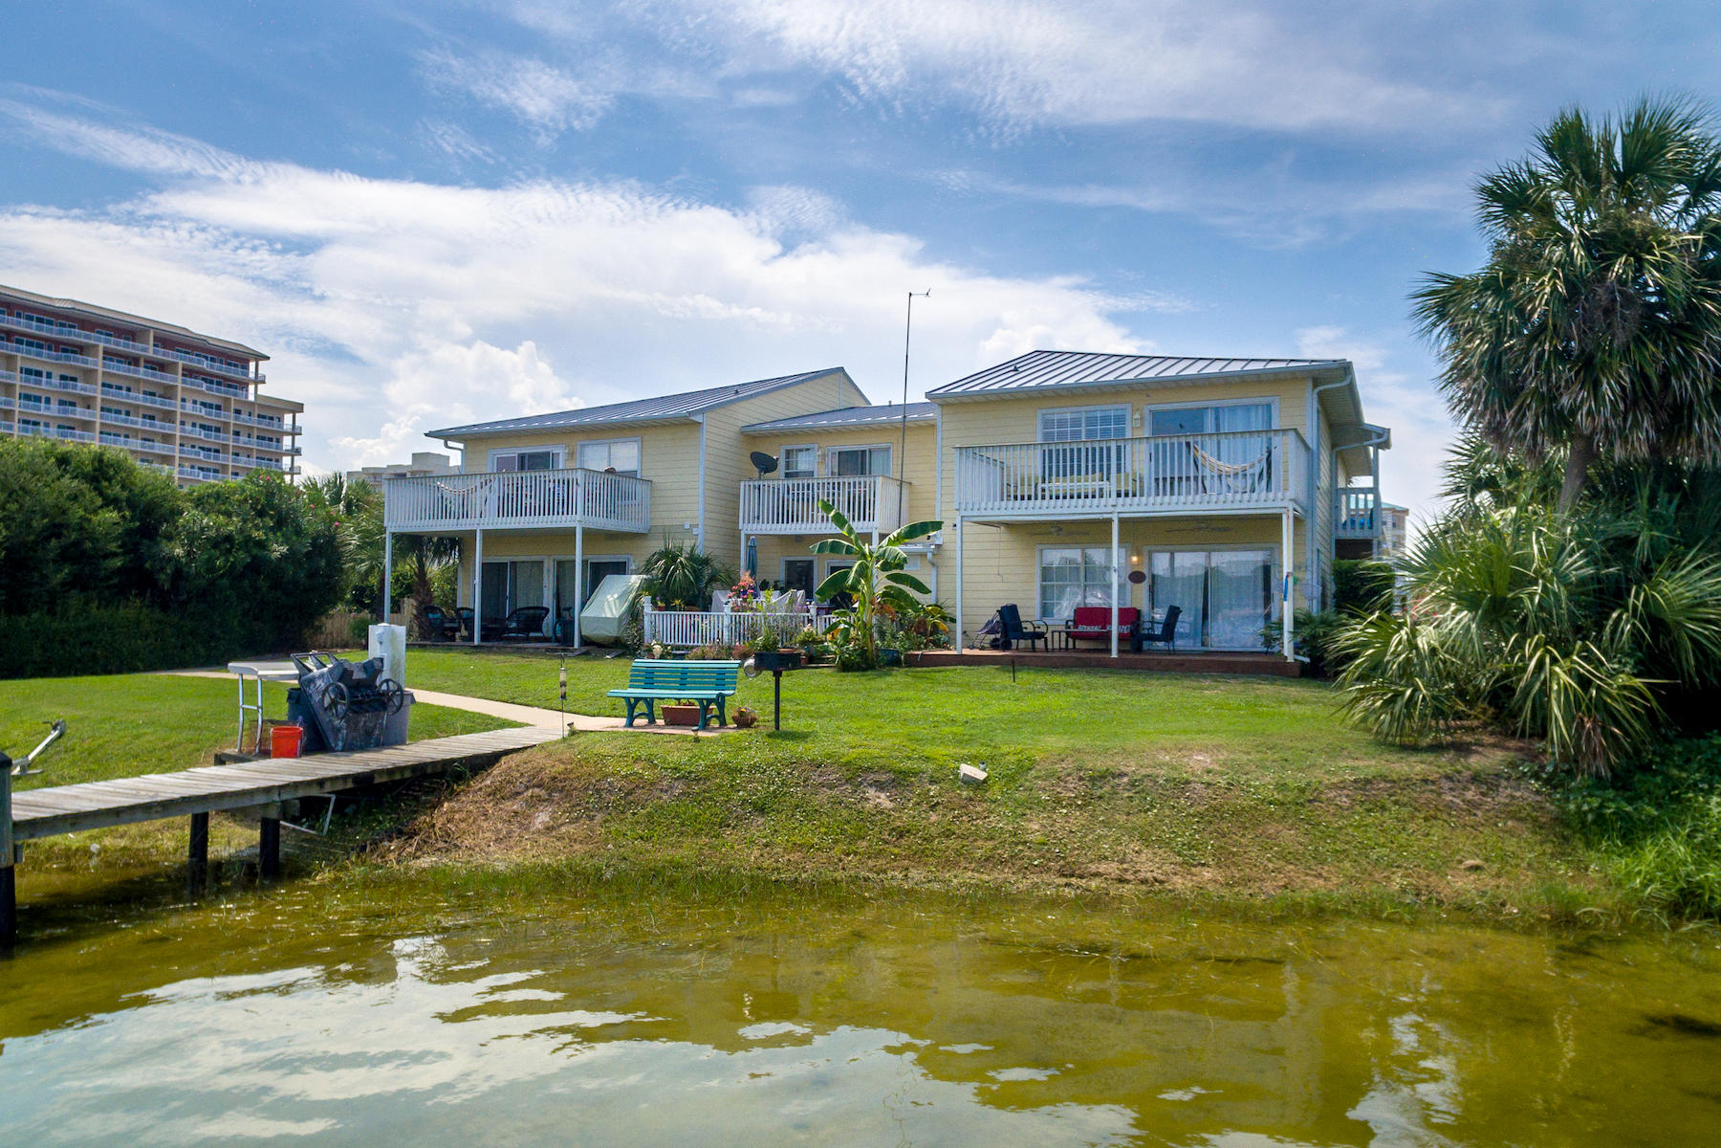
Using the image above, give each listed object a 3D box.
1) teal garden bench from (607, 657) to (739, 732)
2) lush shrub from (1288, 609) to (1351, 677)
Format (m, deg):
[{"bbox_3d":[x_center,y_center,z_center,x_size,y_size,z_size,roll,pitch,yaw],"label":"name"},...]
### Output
[{"bbox_3d":[-2.351,1.528,12.111,1.540,0.820,0.630,0,-2,19],"label":"teal garden bench"},{"bbox_3d":[8.150,1.220,17.100,1.250,1.250,1.200,0,-2,22],"label":"lush shrub"}]

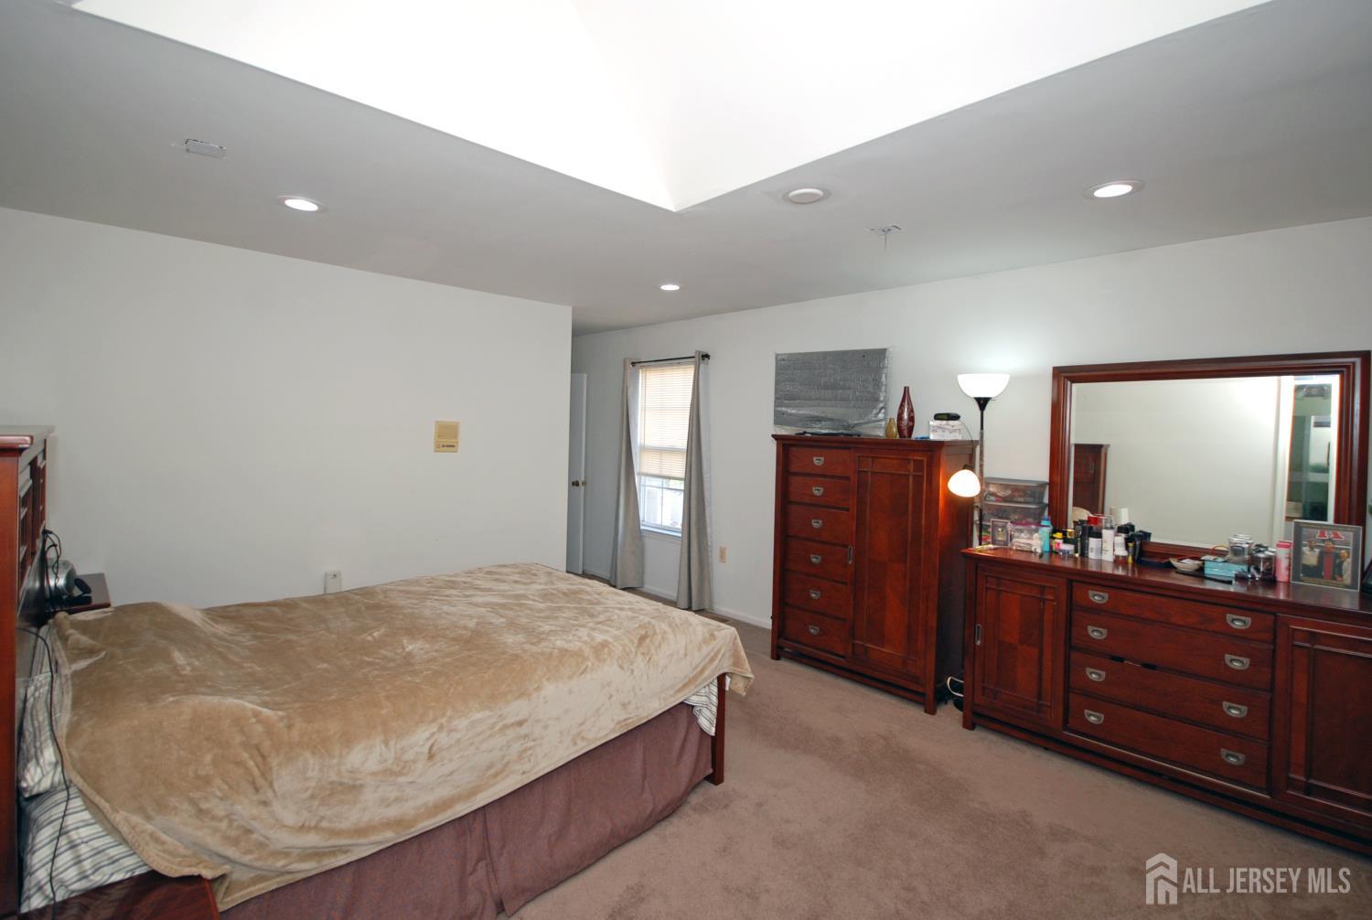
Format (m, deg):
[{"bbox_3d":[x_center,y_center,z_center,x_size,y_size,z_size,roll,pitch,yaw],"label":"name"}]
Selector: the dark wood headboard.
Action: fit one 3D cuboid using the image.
[{"bbox_3d":[-1.779,0.664,1.556,1.680,1.510,0.100,4,5,43],"label":"dark wood headboard"}]

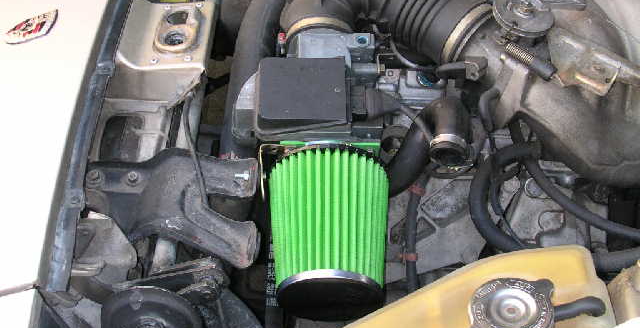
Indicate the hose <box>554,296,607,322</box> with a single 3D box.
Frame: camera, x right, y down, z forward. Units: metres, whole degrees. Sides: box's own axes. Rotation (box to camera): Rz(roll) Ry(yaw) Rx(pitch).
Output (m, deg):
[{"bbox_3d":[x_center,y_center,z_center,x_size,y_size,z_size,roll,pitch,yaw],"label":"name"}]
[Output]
[{"bbox_3d":[0.210,0.117,0.730,0.041,0.017,0.014,0,46,0],"label":"hose"}]

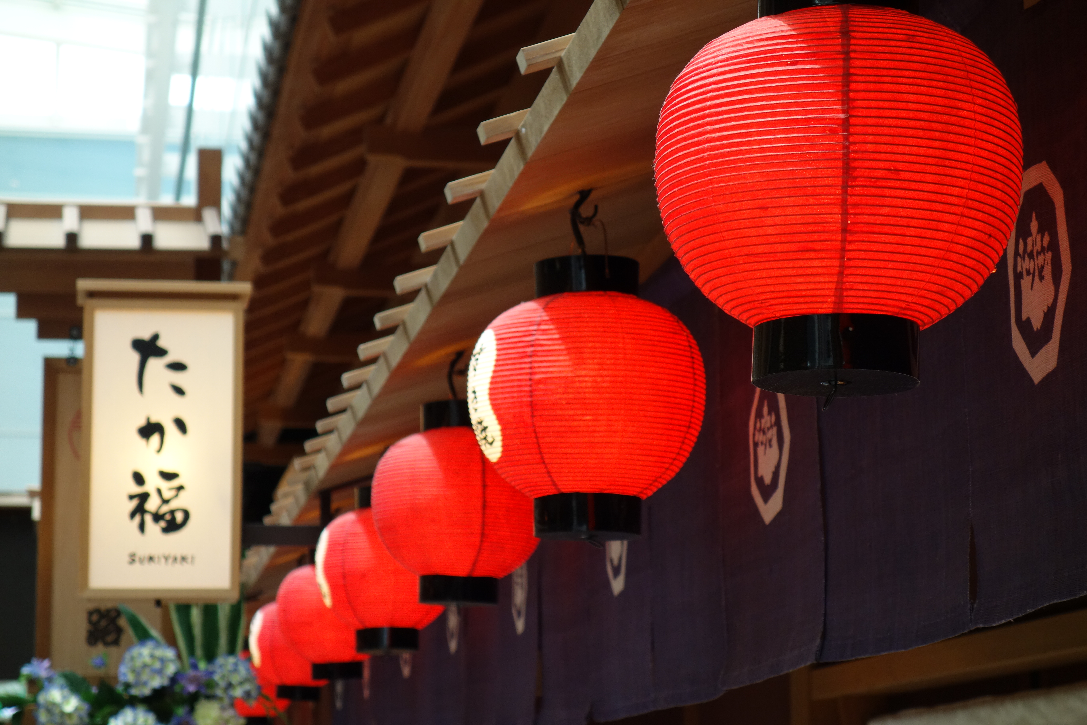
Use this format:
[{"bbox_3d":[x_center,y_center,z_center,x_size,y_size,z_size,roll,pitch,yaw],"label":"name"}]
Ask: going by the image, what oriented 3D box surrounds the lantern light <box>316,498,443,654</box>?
[{"bbox_3d":[-0.421,0.559,8.190,0.383,0.442,0.383,1,-9,-8],"label":"lantern light"}]

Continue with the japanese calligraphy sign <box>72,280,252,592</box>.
[{"bbox_3d":[-1.098,0.228,8.755,0.481,0.908,0.170,1,-9,-8],"label":"japanese calligraphy sign"}]

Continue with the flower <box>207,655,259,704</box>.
[{"bbox_3d":[-0.948,0.968,9.200,0.149,0.140,0.150,1,-9,-8],"label":"flower"}]

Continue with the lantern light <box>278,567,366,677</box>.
[{"bbox_3d":[-0.685,0.834,10.015,0.383,0.442,0.383,1,-9,-8],"label":"lantern light"}]

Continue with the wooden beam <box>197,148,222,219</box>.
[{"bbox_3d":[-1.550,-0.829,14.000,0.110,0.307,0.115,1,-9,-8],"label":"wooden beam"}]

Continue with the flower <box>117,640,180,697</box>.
[{"bbox_3d":[-1.201,0.933,9.200,0.188,0.161,0.180,1,-9,-8],"label":"flower"}]

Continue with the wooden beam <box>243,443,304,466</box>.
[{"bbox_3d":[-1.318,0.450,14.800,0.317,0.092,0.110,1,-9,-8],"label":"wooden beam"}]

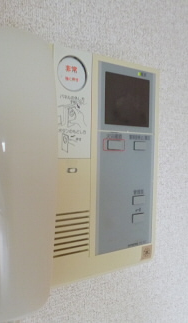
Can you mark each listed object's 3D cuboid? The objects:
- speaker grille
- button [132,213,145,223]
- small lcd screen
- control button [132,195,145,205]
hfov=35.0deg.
[{"bbox_3d":[-0.021,0.067,0.276,0.037,0.040,0.004,0,2,-33],"label":"speaker grille"},{"bbox_3d":[0.048,0.061,0.320,0.016,0.010,0.003,0,2,-33],"label":"button"},{"bbox_3d":[0.035,-0.062,0.308,0.059,0.051,0.005,0,2,-33],"label":"small lcd screen"},{"bbox_3d":[0.048,0.042,0.320,0.016,0.010,0.003,0,2,-33],"label":"control button"}]

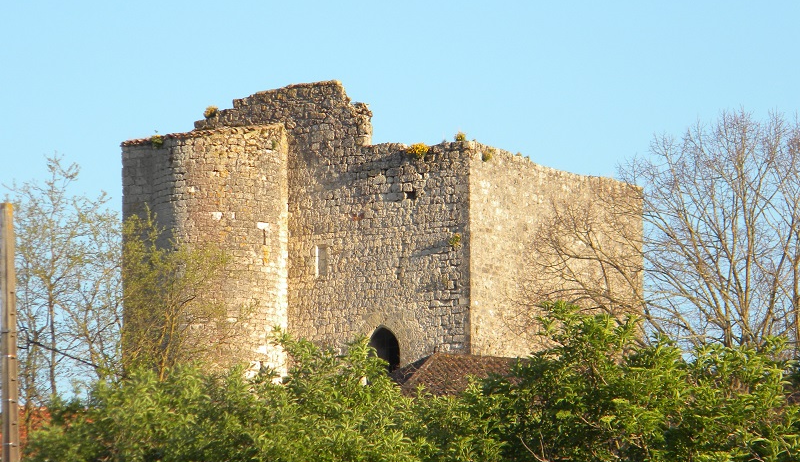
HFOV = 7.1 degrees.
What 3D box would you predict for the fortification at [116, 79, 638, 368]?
[{"bbox_3d":[-1.225,1.149,216.812,13.949,10.781,13.118,-6,-11,33],"label":"fortification"}]

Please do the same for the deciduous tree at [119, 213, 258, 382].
[{"bbox_3d":[-6.683,2.385,203.000,4.297,6.083,4.000,0,-9,0],"label":"deciduous tree"}]

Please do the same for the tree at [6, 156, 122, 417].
[{"bbox_3d":[-10.548,1.934,202.000,3.647,8.729,3.800,0,-9,0],"label":"tree"}]

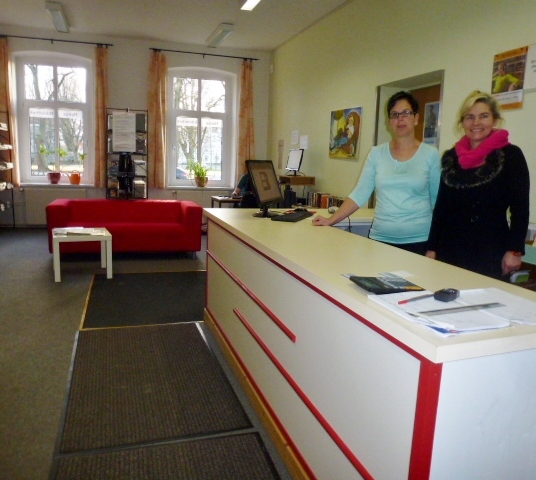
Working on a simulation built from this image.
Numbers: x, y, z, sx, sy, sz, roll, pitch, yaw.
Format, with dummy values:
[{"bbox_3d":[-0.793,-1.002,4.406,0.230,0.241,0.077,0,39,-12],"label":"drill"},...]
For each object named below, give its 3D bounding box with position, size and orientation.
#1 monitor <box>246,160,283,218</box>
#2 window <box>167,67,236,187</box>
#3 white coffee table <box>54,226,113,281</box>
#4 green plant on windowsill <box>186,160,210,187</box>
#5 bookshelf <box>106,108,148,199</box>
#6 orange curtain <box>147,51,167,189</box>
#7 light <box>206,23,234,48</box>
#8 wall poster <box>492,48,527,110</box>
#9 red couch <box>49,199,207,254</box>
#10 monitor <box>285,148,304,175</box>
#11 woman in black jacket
[{"bbox_3d":[-0.015,-0.378,3.308,0.200,0.400,0.410,6,11,23],"label":"monitor"},{"bbox_3d":[-1.193,-2.041,8.154,1.283,2.142,0.200,-1,11,-19],"label":"window"},{"bbox_3d":[-1.970,0.152,4.786,0.550,0.450,0.550,-1,11,-19],"label":"white coffee table"},{"bbox_3d":[-1.287,-1.217,8.255,0.420,0.479,0.360,-1,11,-19],"label":"green plant on windowsill"},{"bbox_3d":[-2.413,-1.184,7.648,0.677,2.059,0.300,-1,11,-19],"label":"bookshelf"},{"bbox_3d":[-1.941,-2.078,7.782,0.333,2.357,0.120,-1,11,-19],"label":"orange curtain"},{"bbox_3d":[-0.822,-3.394,7.404,0.200,0.120,1.170,-1,11,-19],"label":"light"},{"bbox_3d":[1.814,-1.196,3.345,0.010,0.425,0.300,-1,11,-19],"label":"wall poster"},{"bbox_3d":[-1.868,-0.154,5.946,1.800,0.660,0.880,-1,11,-19],"label":"red couch"},{"bbox_3d":[0.398,-1.119,6.421,0.200,0.385,0.400,-3,11,-29],"label":"monitor"},{"bbox_3d":[1.043,0.096,2.281,0.470,1.650,0.320,7,11,23],"label":"woman in black jacket"}]

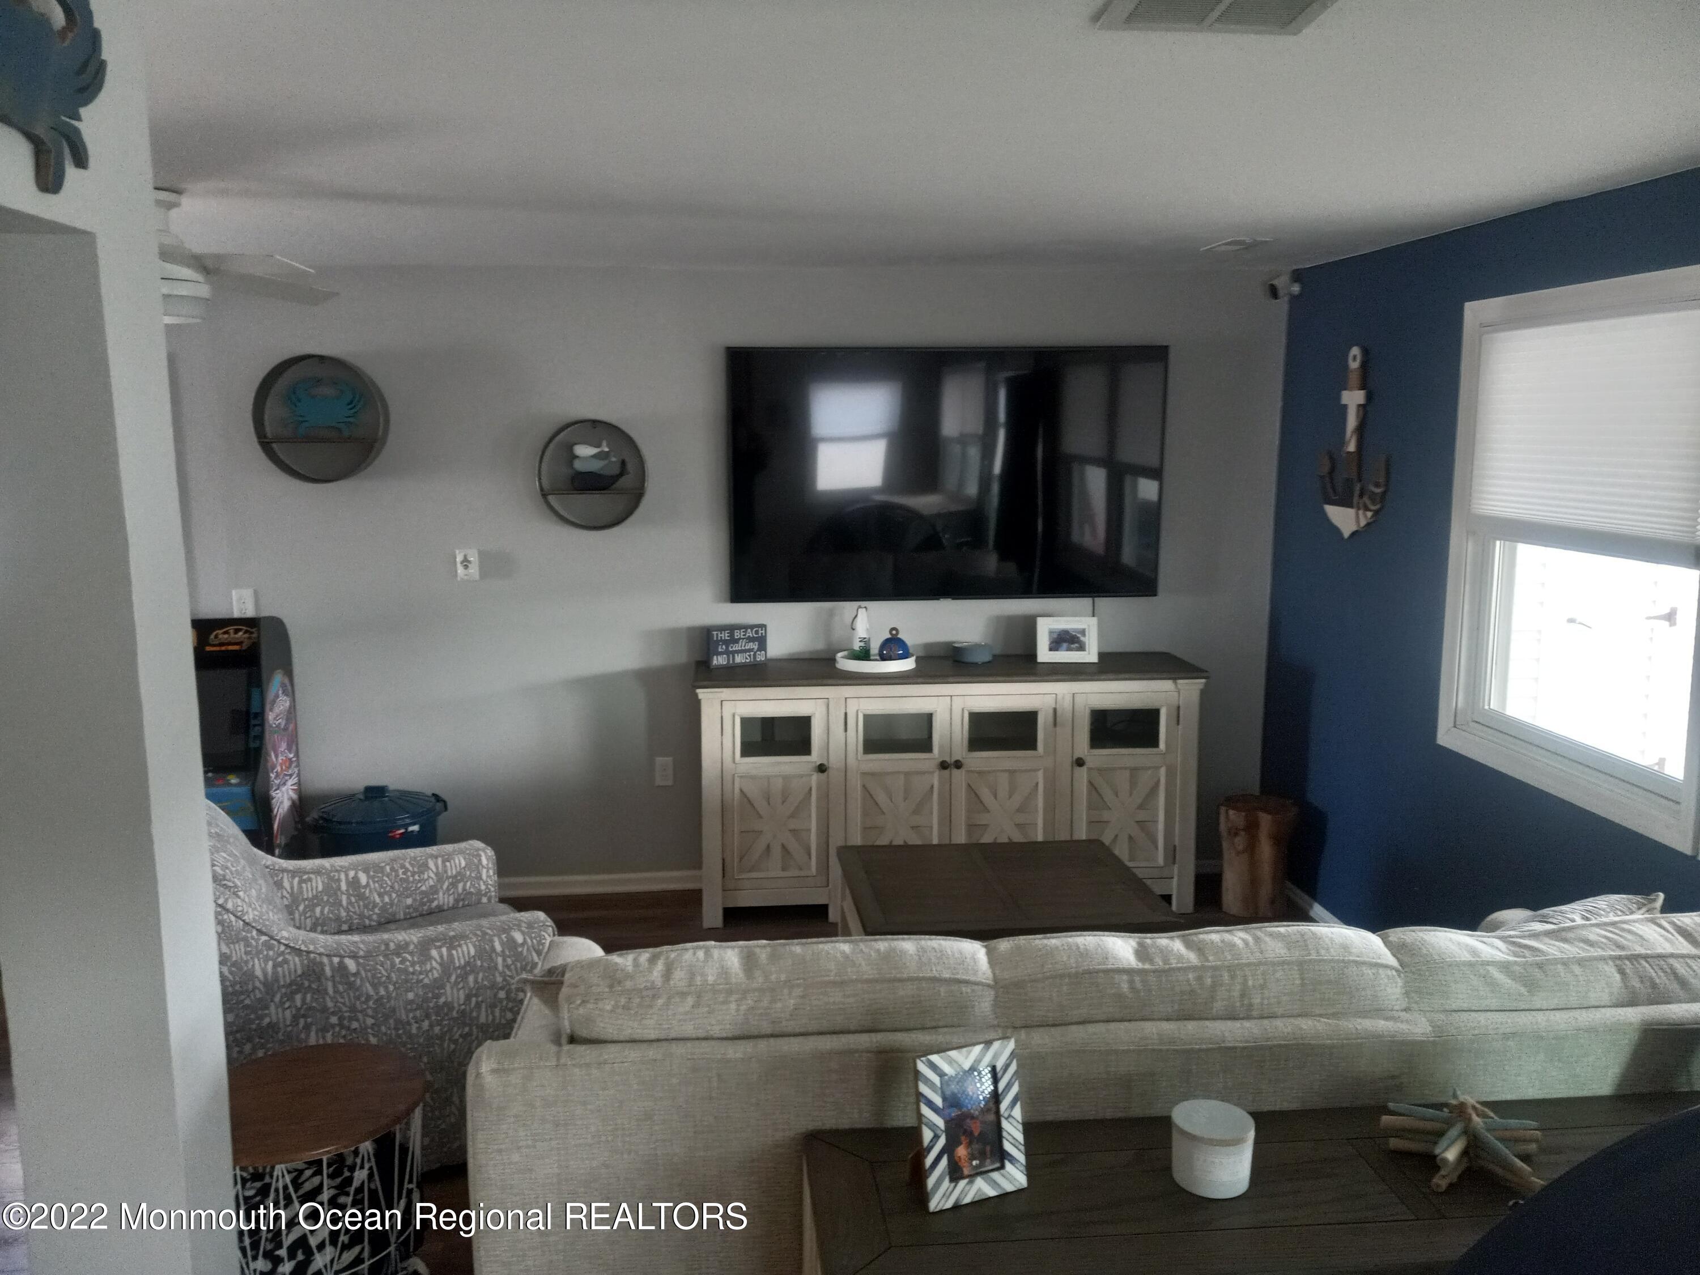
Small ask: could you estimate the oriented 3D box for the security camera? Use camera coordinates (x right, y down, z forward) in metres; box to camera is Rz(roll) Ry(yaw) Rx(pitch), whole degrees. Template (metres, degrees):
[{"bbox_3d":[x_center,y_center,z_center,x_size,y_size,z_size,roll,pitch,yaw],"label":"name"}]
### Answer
[{"bbox_3d":[1.645,-1.333,5.030,0.120,0.072,0.068,-27,19,-20],"label":"security camera"}]

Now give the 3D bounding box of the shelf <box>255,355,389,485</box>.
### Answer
[{"bbox_3d":[-1.900,-0.786,4.786,0.445,0.450,0.140,-1,9,-6],"label":"shelf"}]

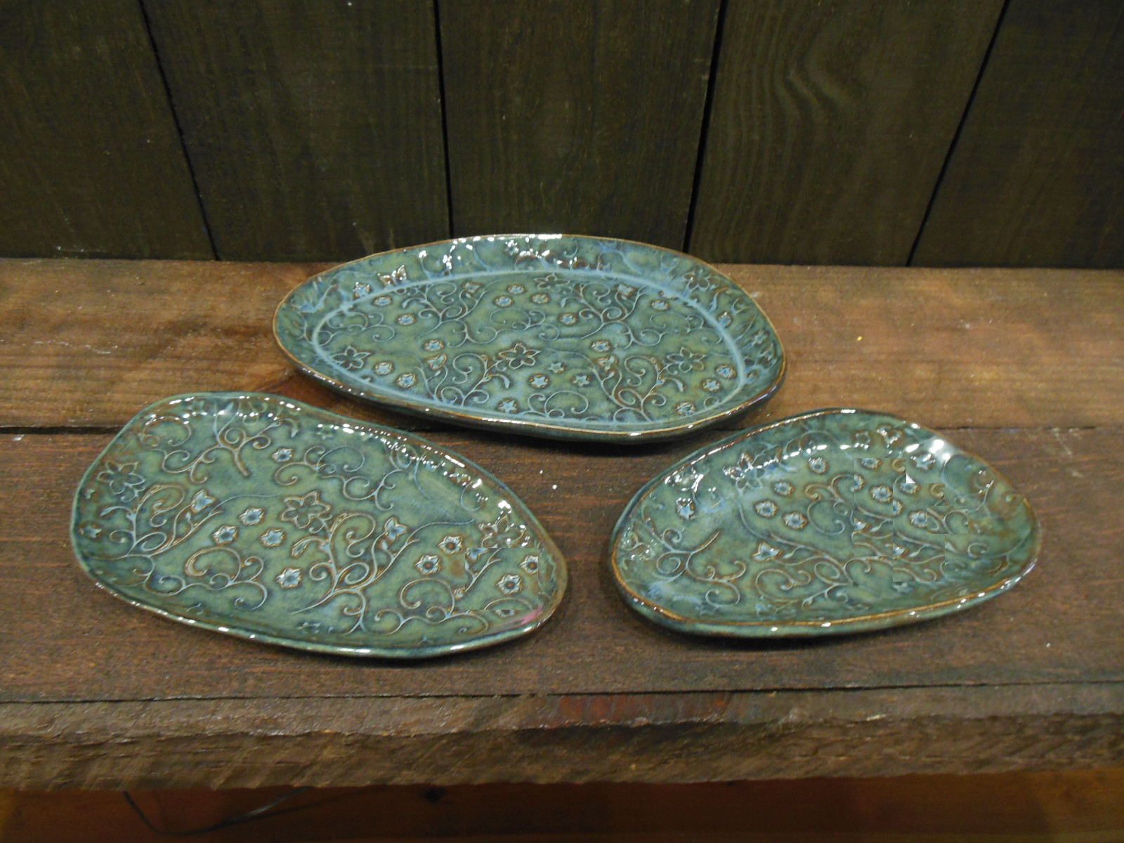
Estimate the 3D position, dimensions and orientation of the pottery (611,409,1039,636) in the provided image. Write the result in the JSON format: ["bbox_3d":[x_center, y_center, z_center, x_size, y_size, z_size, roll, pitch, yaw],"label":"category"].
[{"bbox_3d":[0.106,0.044,0.349,0.182,0.022,0.114,-7,43,-11],"label":"pottery"}]

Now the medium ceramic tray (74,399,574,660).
[{"bbox_3d":[-0.104,0.046,0.341,0.222,0.019,0.117,17,44,15],"label":"medium ceramic tray"}]

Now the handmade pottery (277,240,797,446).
[{"bbox_3d":[-0.016,-0.050,0.447,0.268,0.023,0.177,8,42,6],"label":"handmade pottery"}]

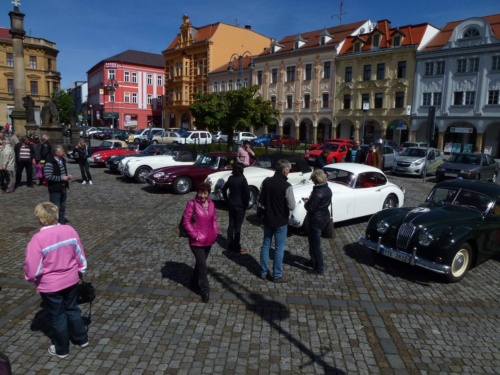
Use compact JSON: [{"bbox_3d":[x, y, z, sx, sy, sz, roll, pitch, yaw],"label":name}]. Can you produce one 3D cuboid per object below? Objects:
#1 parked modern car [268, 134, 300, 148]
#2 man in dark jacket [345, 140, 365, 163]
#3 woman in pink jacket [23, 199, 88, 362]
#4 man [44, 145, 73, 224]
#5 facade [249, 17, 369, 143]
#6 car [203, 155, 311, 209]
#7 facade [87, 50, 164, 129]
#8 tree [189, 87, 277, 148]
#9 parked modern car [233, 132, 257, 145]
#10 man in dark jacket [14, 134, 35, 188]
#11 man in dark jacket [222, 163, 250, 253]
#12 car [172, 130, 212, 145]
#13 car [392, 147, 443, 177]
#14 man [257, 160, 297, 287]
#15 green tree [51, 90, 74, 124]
[{"bbox_3d":[3.835,-4.676,34.865,1.680,1.420,3.950,11,14,41],"label":"parked modern car"},{"bbox_3d":[4.730,-1.205,15.712,0.580,1.773,0.360,7,11,26],"label":"man in dark jacket"},{"bbox_3d":[-1.912,0.917,3.447,0.570,1.555,0.420,-7,14,-40],"label":"woman in pink jacket"},{"bbox_3d":[-4.364,-0.073,7.882,0.420,1.777,0.520,8,12,31],"label":"man"},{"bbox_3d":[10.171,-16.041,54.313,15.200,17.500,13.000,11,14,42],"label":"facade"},{"bbox_3d":[0.845,-0.286,10.832,4.480,1.370,1.640,-6,13,-34],"label":"car"},{"bbox_3d":[-28.457,-20.919,79.173,13.806,16.000,19.000,-6,13,-37],"label":"facade"},{"bbox_3d":[-1.415,-5.971,29.846,7.400,5.500,7.000,2,10,0],"label":"tree"},{"bbox_3d":[-0.038,-5.473,38.880,3.750,1.450,1.650,-5,12,-34],"label":"parked modern car"},{"bbox_3d":[-7.852,-0.896,12.056,0.560,1.716,0.400,0,11,-7],"label":"man in dark jacket"},{"bbox_3d":[-0.216,0.364,6.386,0.500,1.656,0.360,6,11,24],"label":"man in dark jacket"},{"bbox_3d":[-5.872,-5.325,36.676,3.800,1.500,1.650,-7,13,-41],"label":"car"},{"bbox_3d":[9.461,-1.654,19.475,1.600,1.520,3.650,10,13,42],"label":"car"},{"bbox_3d":[0.405,0.508,5.148,0.400,1.852,0.530,-8,14,-41],"label":"man"},{"bbox_3d":[-25.674,-10.296,47.505,3.400,6.000,3.400,2,10,0],"label":"green tree"}]

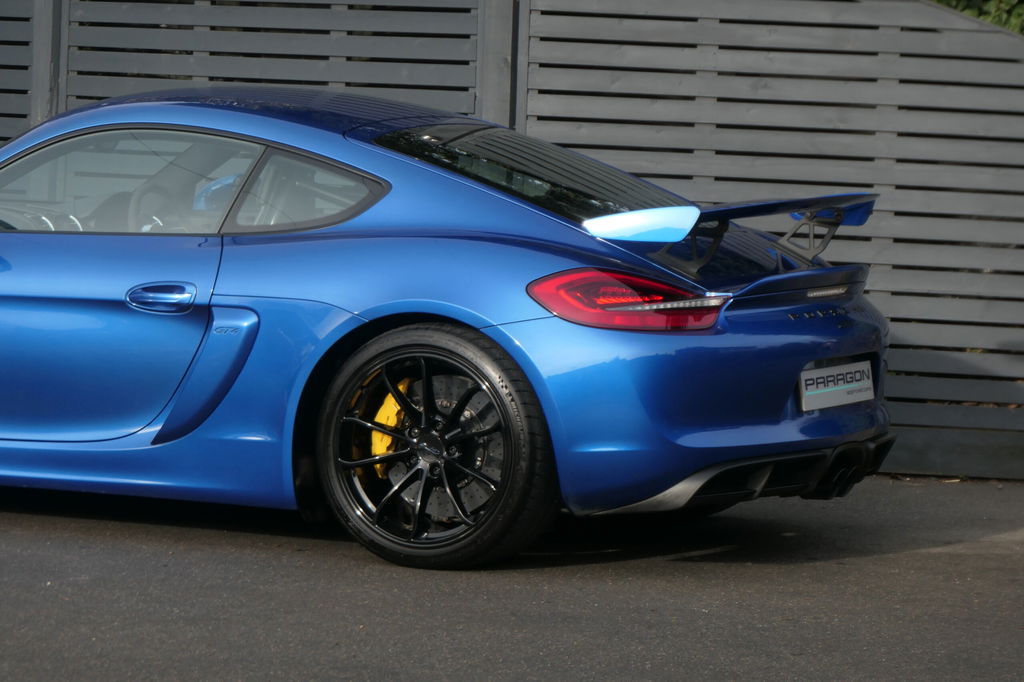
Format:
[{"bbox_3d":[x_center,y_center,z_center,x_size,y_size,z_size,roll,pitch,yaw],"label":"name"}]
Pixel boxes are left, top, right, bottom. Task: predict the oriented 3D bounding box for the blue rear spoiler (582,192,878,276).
[{"bbox_3d":[0.621,-0.302,15.091,0.370,0.220,1.310,4,5,25],"label":"blue rear spoiler"}]

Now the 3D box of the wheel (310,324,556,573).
[{"bbox_3d":[-0.182,0.273,14.672,0.685,0.680,0.300,4,5,25],"label":"wheel"}]

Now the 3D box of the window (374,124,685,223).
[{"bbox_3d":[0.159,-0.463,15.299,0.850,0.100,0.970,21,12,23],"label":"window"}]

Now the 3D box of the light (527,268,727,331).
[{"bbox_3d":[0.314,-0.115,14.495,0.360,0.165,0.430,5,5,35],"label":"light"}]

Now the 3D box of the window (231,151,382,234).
[{"bbox_3d":[-0.576,-0.413,14.919,0.500,0.250,0.090,5,-11,18],"label":"window"}]

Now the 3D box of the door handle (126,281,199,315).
[{"bbox_3d":[-0.973,-0.119,14.903,0.225,0.090,0.055,4,5,25],"label":"door handle"}]

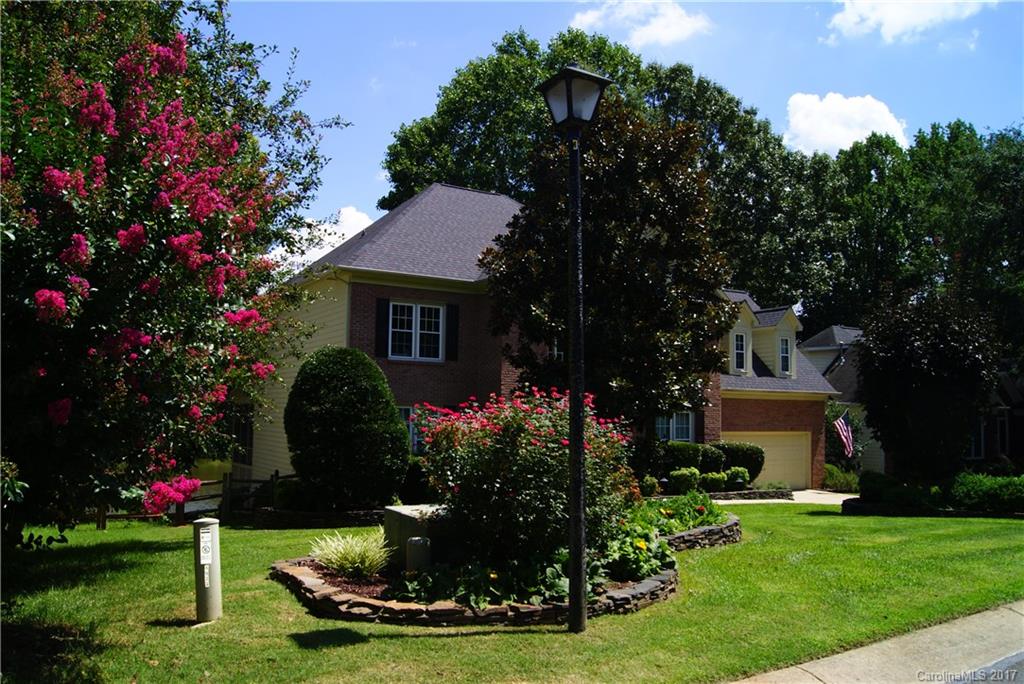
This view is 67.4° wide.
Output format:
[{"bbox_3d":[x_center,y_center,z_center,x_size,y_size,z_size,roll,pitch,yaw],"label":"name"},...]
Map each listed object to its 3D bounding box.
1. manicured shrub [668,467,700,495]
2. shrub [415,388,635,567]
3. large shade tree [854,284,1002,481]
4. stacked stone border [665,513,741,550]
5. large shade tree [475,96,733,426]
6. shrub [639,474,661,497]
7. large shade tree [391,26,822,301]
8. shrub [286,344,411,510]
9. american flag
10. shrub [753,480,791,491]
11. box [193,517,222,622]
[{"bbox_3d":[5.567,4.470,24.800,1.020,0.920,1.000,0,-5,13],"label":"manicured shrub"},{"bbox_3d":[0.156,1.387,7.750,2.200,1.820,2.000,1,-5,1],"label":"shrub"},{"bbox_3d":[12.677,1.514,23.500,4.000,6.000,3.900,-1,-5,28],"label":"large shade tree"},{"bbox_3d":[2.696,2.714,10.935,2.000,0.360,0.900,4,-6,-33],"label":"stacked stone border"},{"bbox_3d":[2.561,-1.230,20.297,6.700,10.990,6.400,0,-5,0],"label":"large shade tree"},{"bbox_3d":[4.259,4.445,23.800,0.680,0.680,0.680,0,-5,10],"label":"shrub"},{"bbox_3d":[5.056,-5.275,42.000,23.500,24.300,19.000,1,-5,7],"label":"large shade tree"},{"bbox_3d":[-3.489,1.803,16.200,2.600,3.420,2.600,4,-6,-33],"label":"shrub"},{"bbox_3d":[12.640,3.527,29.300,0.350,1.850,0.780,4,-6,-33],"label":"american flag"},{"bbox_3d":[8.882,4.946,26.300,1.300,0.420,0.900,0,-5,19],"label":"shrub"},{"bbox_3d":[-2.259,1.688,5.700,0.190,0.770,0.190,-1,-5,-22],"label":"box"}]

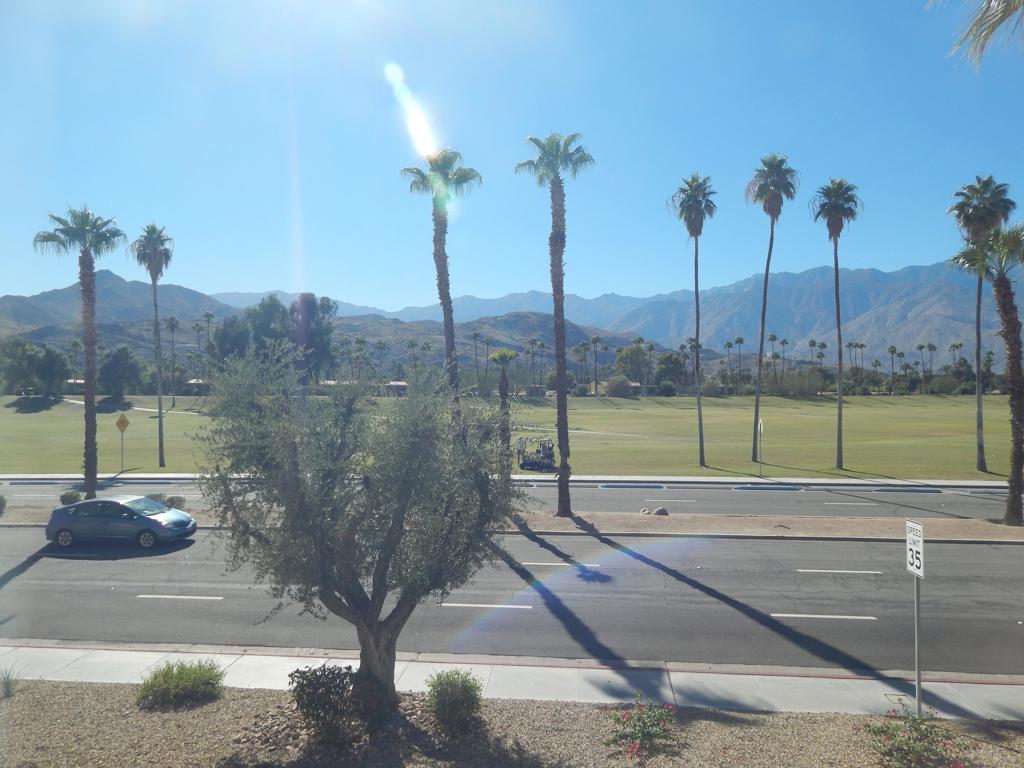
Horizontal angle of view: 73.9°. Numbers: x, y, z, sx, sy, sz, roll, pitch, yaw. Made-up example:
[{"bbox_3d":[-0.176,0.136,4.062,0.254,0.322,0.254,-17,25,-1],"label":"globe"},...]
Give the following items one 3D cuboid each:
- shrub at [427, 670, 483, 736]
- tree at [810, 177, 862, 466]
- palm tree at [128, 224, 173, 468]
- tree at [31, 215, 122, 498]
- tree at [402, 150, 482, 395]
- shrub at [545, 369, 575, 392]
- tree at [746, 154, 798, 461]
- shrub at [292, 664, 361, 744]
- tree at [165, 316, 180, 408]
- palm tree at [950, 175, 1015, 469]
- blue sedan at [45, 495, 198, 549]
[{"bbox_3d":[-0.800,4.380,9.420,0.760,0.820,0.740,0,0,0],"label":"shrub"},{"bbox_3d":[18.075,-3.359,37.900,2.850,16.200,2.850,0,0,6],"label":"tree"},{"bbox_3d":[-21.966,-2.312,41.400,2.700,14.800,2.700,-1,0,0],"label":"palm tree"},{"bbox_3d":[-17.290,-1.099,27.200,3.500,12.000,3.400,0,0,6],"label":"tree"},{"bbox_3d":[-2.595,-1.997,25.400,2.950,13.600,2.900,0,0,6],"label":"tree"},{"bbox_3d":[15.917,-0.838,228.000,10.000,8.500,9.000,-1,0,0],"label":"shrub"},{"bbox_3d":[15.637,-4.534,41.000,3.000,18.470,2.900,0,0,0],"label":"tree"},{"bbox_3d":[-2.583,4.359,9.400,0.950,0.860,0.950,-1,0,0],"label":"shrub"},{"bbox_3d":[-67.361,-4.266,135.000,3.000,18.200,3.000,-1,0,0],"label":"tree"},{"bbox_3d":[25.171,-3.237,36.400,3.400,15.900,3.300,0,0,6],"label":"palm tree"},{"bbox_3d":[-12.455,4.313,21.882,4.450,1.490,1.730,0,0,6],"label":"blue sedan"}]

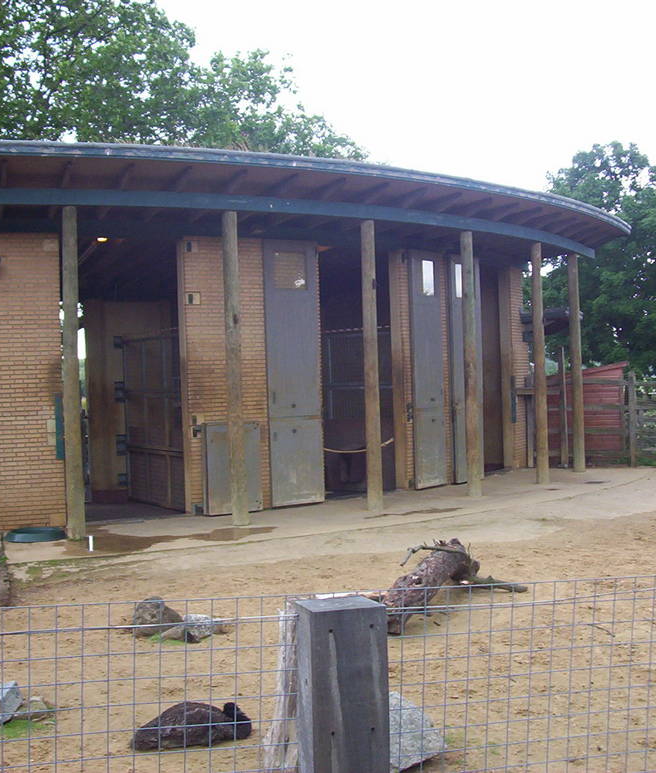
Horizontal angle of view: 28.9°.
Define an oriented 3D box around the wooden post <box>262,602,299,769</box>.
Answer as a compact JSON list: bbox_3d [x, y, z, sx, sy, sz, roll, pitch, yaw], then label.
[{"bbox_3d":[-0.202,1.459,6.200,0.240,0.840,0.240,-2,0,0],"label":"wooden post"}]

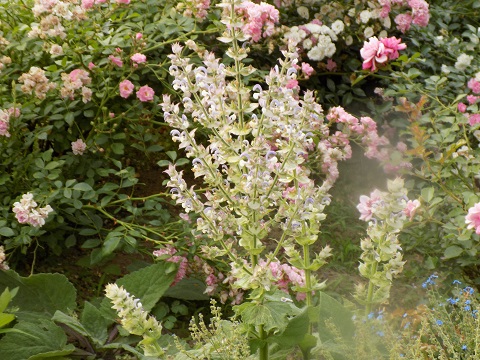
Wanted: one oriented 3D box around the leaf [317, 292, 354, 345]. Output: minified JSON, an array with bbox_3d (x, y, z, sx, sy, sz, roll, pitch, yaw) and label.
[{"bbox_3d":[0.217,0.314,3.050,0.084,0.113,0.050,1,18,4],"label":"leaf"}]

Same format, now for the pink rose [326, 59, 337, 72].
[{"bbox_3d":[0.266,-0.332,3.900,0.028,0.036,0.025,1,18,4],"label":"pink rose"}]

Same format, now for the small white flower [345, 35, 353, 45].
[{"bbox_3d":[0.320,-0.411,3.950,0.022,0.031,0.022,-3,18,-10],"label":"small white flower"}]

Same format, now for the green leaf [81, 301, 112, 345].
[{"bbox_3d":[-0.328,0.323,3.050,0.061,0.100,0.050,-2,18,-6],"label":"green leaf"}]

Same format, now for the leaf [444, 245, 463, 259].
[{"bbox_3d":[0.556,0.186,3.500,0.045,0.034,0.025,3,18,9],"label":"leaf"}]

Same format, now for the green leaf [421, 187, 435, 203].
[{"bbox_3d":[0.481,0.038,3.450,0.033,0.038,0.020,3,18,8],"label":"green leaf"}]

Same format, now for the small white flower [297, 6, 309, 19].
[{"bbox_3d":[0.189,-0.497,4.000,0.036,0.036,0.025,1,18,3],"label":"small white flower"}]

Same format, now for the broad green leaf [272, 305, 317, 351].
[{"bbox_3d":[0.106,0.326,2.950,0.099,0.092,0.070,1,18,2],"label":"broad green leaf"}]

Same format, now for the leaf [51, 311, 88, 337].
[{"bbox_3d":[-0.380,0.318,3.000,0.085,0.060,0.050,-2,18,-7],"label":"leaf"}]

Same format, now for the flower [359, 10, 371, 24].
[{"bbox_3d":[0.373,-0.485,4.000,0.031,0.040,0.025,2,18,5],"label":"flower"}]

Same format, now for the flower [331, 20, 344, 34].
[{"bbox_3d":[0.289,-0.448,3.950,0.037,0.041,0.025,1,18,4],"label":"flower"}]

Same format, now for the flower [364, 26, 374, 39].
[{"bbox_3d":[0.380,-0.433,3.950,0.028,0.034,0.022,2,18,5],"label":"flower"}]

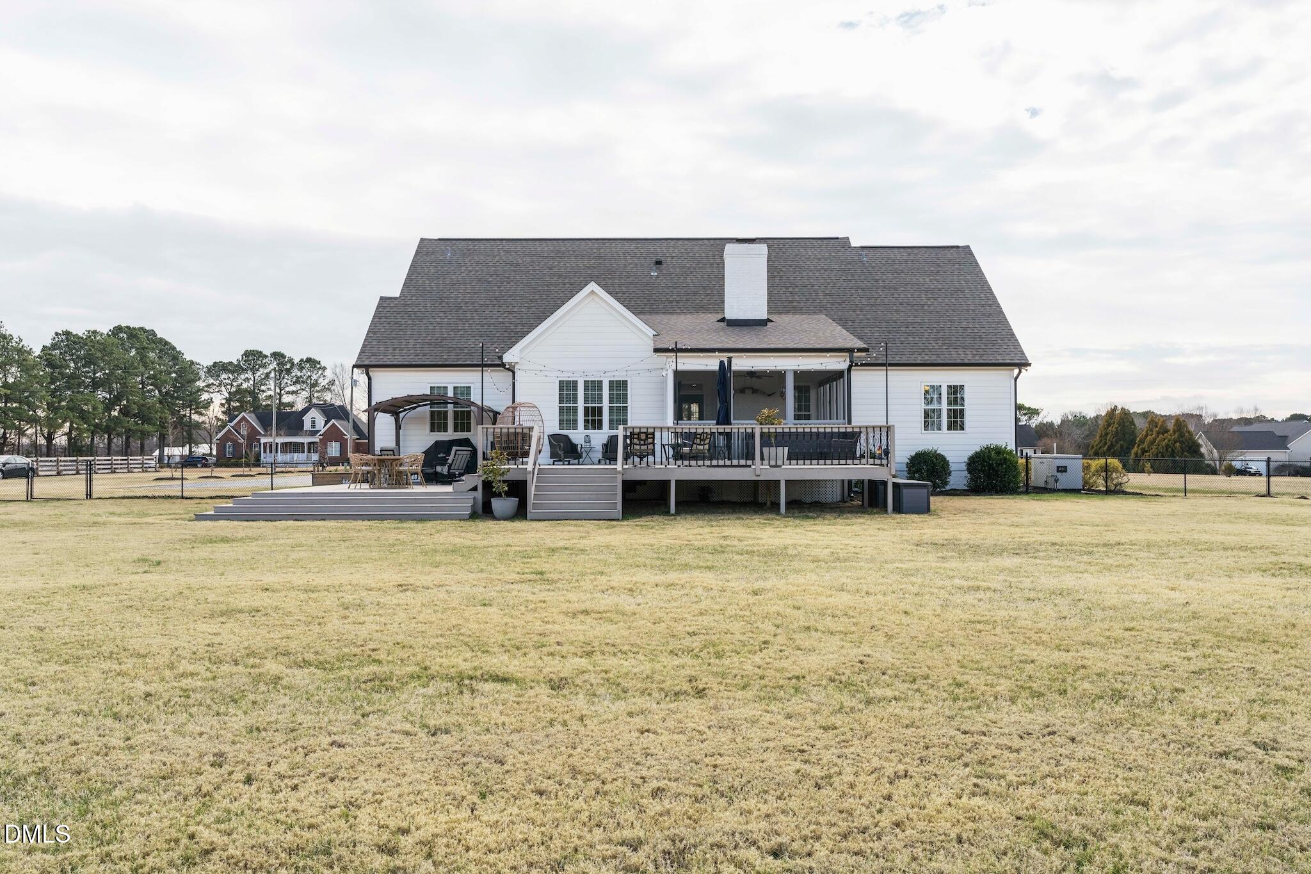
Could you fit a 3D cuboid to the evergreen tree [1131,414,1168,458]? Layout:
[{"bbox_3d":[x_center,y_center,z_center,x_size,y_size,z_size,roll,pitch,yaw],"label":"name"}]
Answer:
[{"bbox_3d":[44.601,0.561,92.000,3.600,5.400,3.600,0,-1,25],"label":"evergreen tree"}]

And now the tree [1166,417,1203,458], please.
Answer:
[{"bbox_3d":[47.501,0.658,91.999,3.800,5.200,3.700,0,-1,25],"label":"tree"}]

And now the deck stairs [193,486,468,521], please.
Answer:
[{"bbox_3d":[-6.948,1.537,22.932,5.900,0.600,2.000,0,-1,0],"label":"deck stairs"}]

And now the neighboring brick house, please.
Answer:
[{"bbox_3d":[-53.500,-0.266,155.017,21.000,9.400,15.000,0,-1,-2],"label":"neighboring brick house"}]

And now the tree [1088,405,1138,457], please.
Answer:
[{"bbox_3d":[41.300,0.164,92.005,4.500,6.200,4.400,0,-1,25],"label":"tree"}]

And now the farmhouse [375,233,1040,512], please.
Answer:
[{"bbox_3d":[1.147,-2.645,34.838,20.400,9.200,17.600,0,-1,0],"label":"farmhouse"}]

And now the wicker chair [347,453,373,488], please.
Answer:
[{"bbox_3d":[-7.119,0.863,24.891,0.580,0.830,0.580,0,-1,-10],"label":"wicker chair"}]

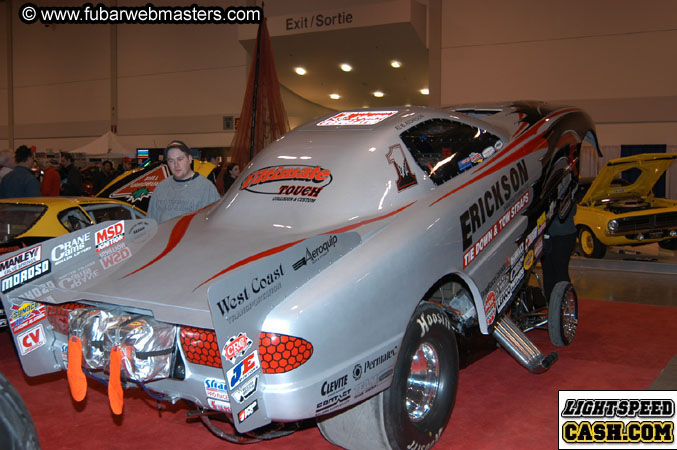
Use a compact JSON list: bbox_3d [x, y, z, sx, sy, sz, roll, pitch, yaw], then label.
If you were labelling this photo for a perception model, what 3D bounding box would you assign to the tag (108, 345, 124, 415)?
[{"bbox_3d":[-0.990,0.689,3.520,0.080,0.305,0.030,1,5,12],"label":"tag"}]

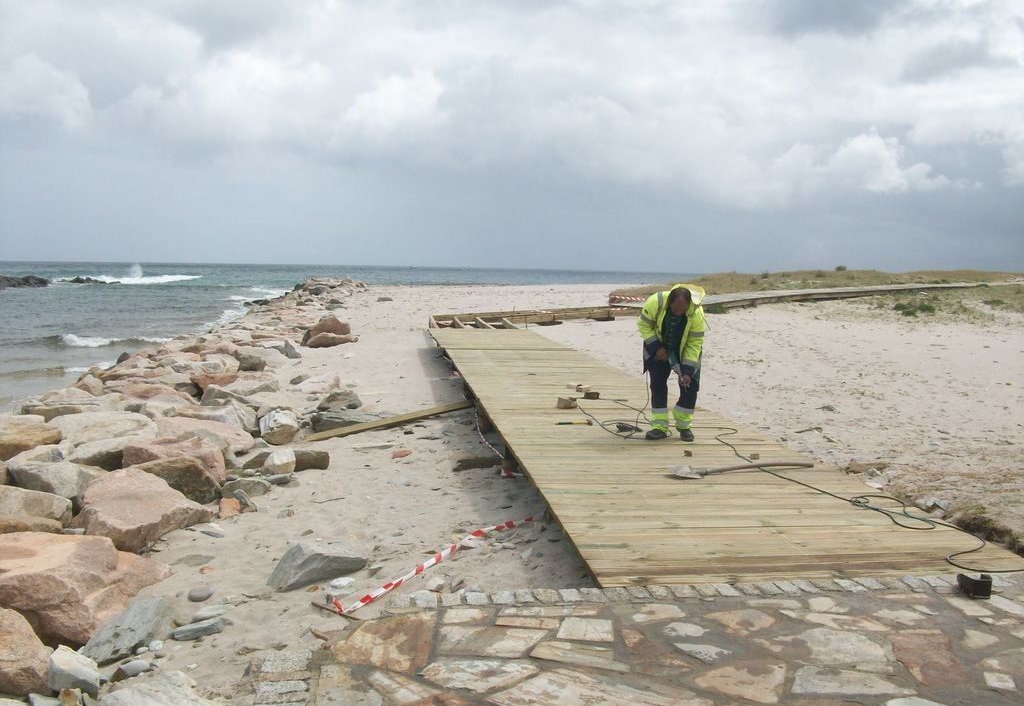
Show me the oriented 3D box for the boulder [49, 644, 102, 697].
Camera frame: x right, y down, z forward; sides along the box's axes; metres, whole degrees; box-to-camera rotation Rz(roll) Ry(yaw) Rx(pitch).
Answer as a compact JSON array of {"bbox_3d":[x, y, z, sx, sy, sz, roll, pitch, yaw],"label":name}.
[{"bbox_3d":[-1.798,1.300,4.181,0.190,0.165,0.170,3,5,20],"label":"boulder"}]

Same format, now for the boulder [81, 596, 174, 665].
[{"bbox_3d":[-1.773,1.264,4.690,0.250,0.190,0.480,3,5,22],"label":"boulder"}]

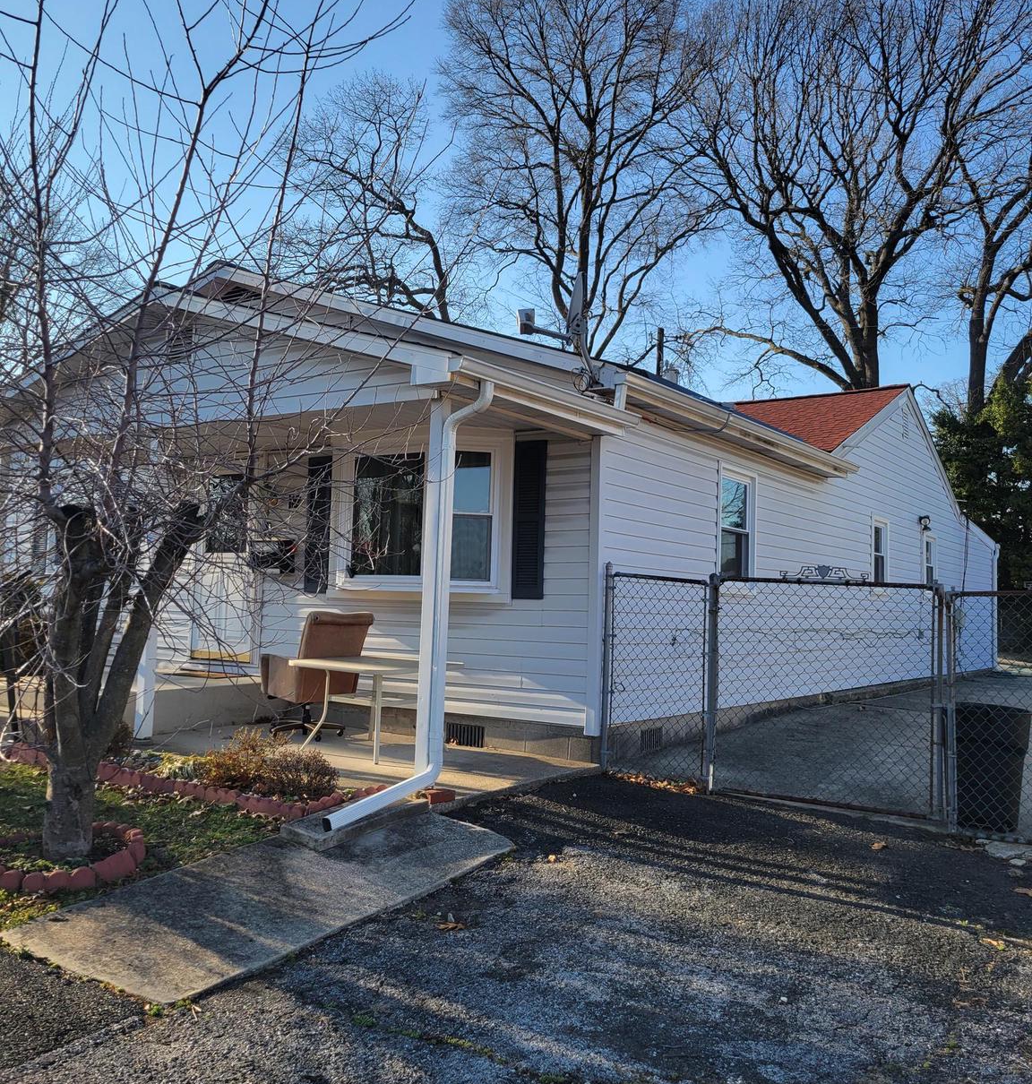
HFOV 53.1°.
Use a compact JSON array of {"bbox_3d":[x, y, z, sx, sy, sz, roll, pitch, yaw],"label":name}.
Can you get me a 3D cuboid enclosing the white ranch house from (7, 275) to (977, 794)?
[{"bbox_3d":[0.878,-0.071,15.854,9.600,4.700,17.100,-1,-5,35],"label":"white ranch house"}]

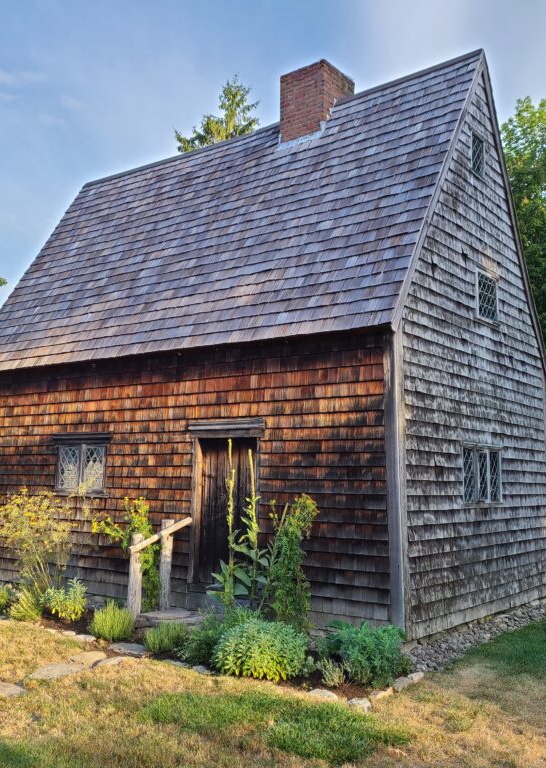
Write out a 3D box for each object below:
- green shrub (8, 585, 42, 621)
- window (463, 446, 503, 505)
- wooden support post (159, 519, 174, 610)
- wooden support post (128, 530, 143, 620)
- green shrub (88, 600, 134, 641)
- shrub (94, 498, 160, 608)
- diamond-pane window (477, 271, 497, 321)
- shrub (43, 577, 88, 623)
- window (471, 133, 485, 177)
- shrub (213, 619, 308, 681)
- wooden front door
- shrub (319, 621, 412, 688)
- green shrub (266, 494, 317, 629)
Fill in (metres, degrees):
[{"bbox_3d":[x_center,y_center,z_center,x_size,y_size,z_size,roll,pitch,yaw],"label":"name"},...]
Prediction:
[{"bbox_3d":[-2.888,2.552,9.014,0.400,0.380,0.400,-5,-9,37],"label":"green shrub"},{"bbox_3d":[2.627,1.144,9.586,0.090,0.680,1.250,-5,-9,37],"label":"window"},{"bbox_3d":[-1.274,2.157,9.216,0.140,1.060,0.140,1,-7,0],"label":"wooden support post"},{"bbox_3d":[-1.523,2.138,8.520,0.120,0.960,0.120,-5,-9,37],"label":"wooden support post"},{"bbox_3d":[-1.725,2.497,8.204,0.441,0.344,0.418,1,-7,0],"label":"green shrub"},{"bbox_3d":[-1.841,2.124,9.667,0.930,1.410,0.750,-5,-9,37],"label":"shrub"},{"bbox_3d":[2.817,-1.124,10.078,0.090,0.620,0.710,-5,-9,37],"label":"diamond-pane window"},{"bbox_3d":[-2.472,2.566,9.207,0.466,0.442,0.443,-5,-9,37],"label":"shrub"},{"bbox_3d":[2.572,-2.878,9.647,0.060,0.450,0.450,-5,-9,37],"label":"window"},{"bbox_3d":[-0.115,2.303,6.818,0.780,0.418,0.741,1,-7,0],"label":"shrub"},{"bbox_3d":[-0.600,1.540,9.308,0.950,1.750,0.100,-5,-9,37],"label":"wooden front door"},{"bbox_3d":[0.791,2.266,6.579,0.716,0.455,0.680,1,-7,0],"label":"shrub"},{"bbox_3d":[0.196,1.895,8.207,0.570,1.430,0.530,1,-7,0],"label":"green shrub"}]

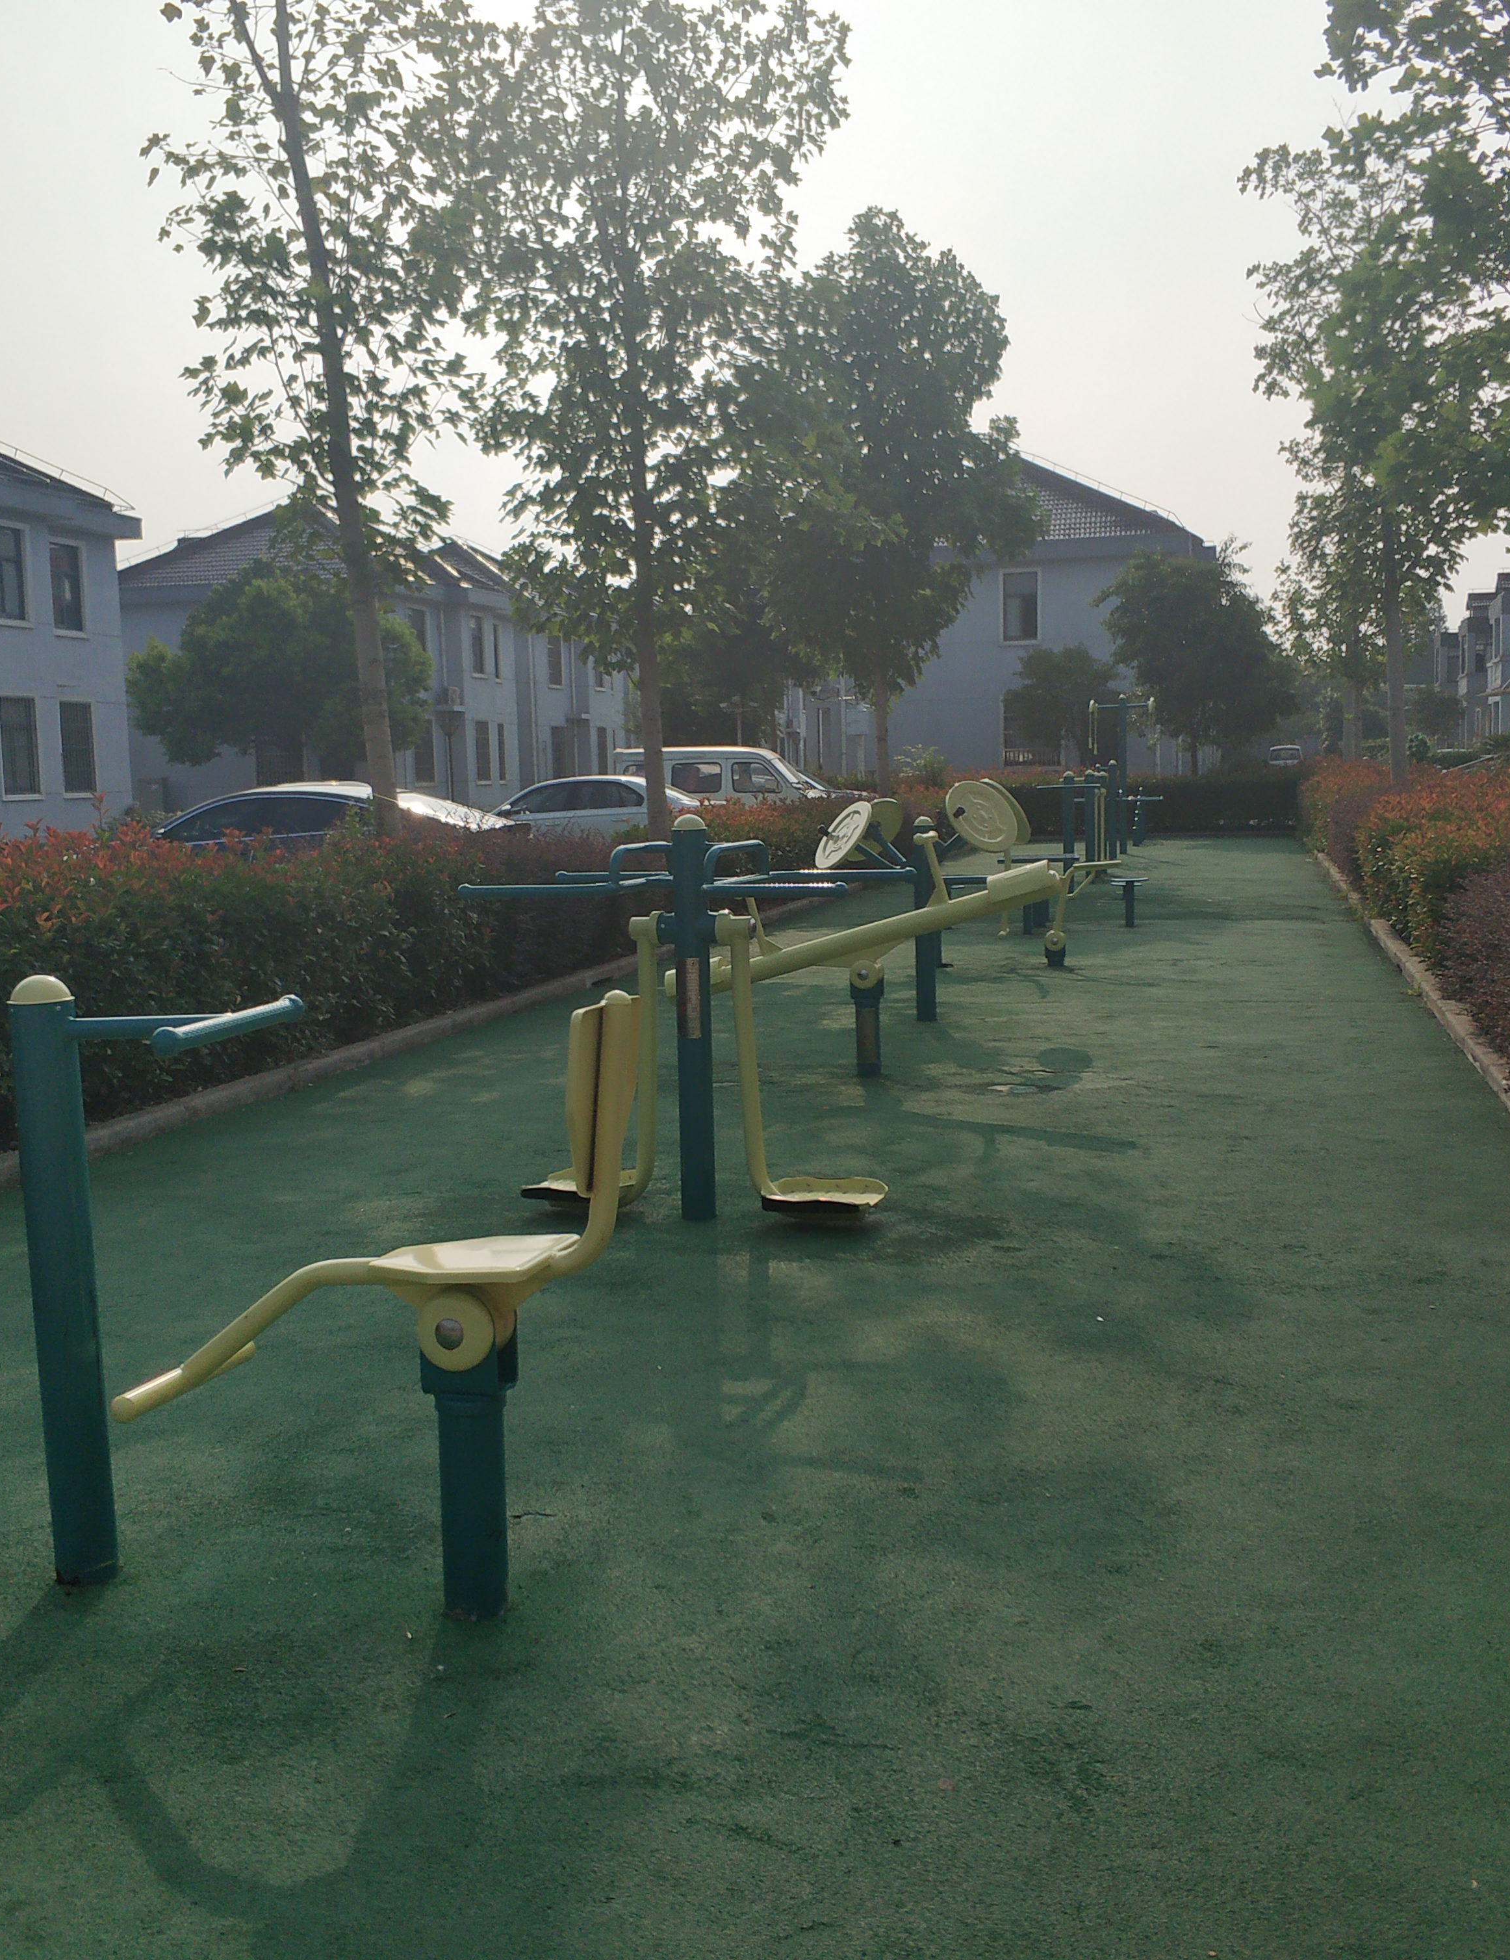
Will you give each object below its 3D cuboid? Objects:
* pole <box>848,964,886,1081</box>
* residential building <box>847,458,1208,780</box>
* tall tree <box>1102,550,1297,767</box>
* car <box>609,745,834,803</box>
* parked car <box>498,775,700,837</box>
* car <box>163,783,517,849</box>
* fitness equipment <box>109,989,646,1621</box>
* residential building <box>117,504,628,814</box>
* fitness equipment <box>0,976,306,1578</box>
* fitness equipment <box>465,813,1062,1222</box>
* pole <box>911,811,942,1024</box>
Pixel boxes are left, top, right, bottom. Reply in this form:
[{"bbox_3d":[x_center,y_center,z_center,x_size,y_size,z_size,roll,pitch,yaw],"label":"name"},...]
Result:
[{"bbox_3d":[0.535,0.193,9.879,0.160,0.530,0.140,0,6,14],"label":"pole"},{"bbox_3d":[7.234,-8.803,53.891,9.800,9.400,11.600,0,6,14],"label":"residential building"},{"bbox_3d":[9.422,-6.193,43.608,4.100,6.150,4.100,0,6,14],"label":"tall tree"},{"bbox_3d":[-0.319,-2.847,33.692,4.000,1.880,1.600,1,6,18],"label":"car"},{"bbox_3d":[-2.768,-2.380,31.642,4.600,1.460,1.800,0,6,12],"label":"parked car"},{"bbox_3d":[-4.522,-1.189,20.093,4.700,1.460,1.820,1,6,17],"label":"car"},{"bbox_3d":[-0.622,0.563,3.600,0.930,1.090,0.460,0,6,14],"label":"fitness equipment"},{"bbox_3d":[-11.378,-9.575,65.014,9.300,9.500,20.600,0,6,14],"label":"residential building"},{"bbox_3d":[-1.094,0.552,3.713,0.440,1.110,0.500,0,6,14],"label":"fitness equipment"},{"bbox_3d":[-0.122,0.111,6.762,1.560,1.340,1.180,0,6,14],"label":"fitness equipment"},{"bbox_3d":[1.015,-0.368,12.124,0.125,1.190,0.125,0,6,14],"label":"pole"}]

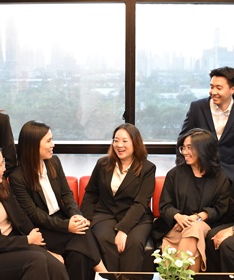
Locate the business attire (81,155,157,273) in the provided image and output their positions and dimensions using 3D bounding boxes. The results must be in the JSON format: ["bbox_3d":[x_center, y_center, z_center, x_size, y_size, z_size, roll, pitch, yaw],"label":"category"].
[{"bbox_3d":[0.021,0.559,2.727,0.480,0.880,0.580,2,8,11],"label":"business attire"}]

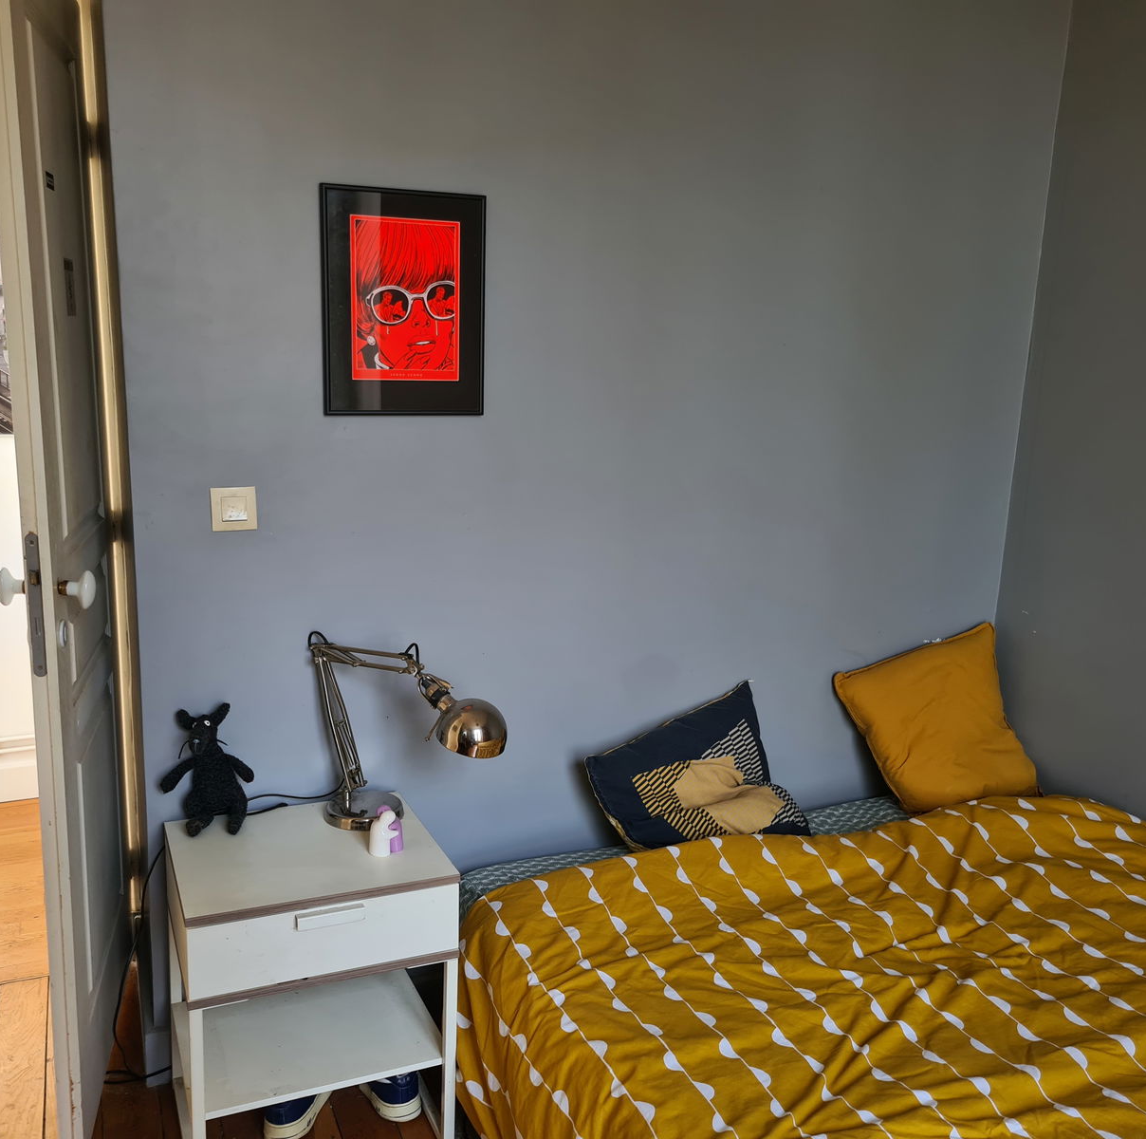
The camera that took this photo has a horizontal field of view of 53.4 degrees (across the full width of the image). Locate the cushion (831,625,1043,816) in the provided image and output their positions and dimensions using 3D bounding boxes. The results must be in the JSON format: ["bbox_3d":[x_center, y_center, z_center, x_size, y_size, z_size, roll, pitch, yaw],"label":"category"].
[{"bbox_3d":[0.884,0.376,2.711,0.425,0.425,0.130,-11,-14,-21],"label":"cushion"}]

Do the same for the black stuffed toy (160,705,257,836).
[{"bbox_3d":[-0.681,0.371,2.116,0.185,0.235,0.110,-4,15,-25],"label":"black stuffed toy"}]

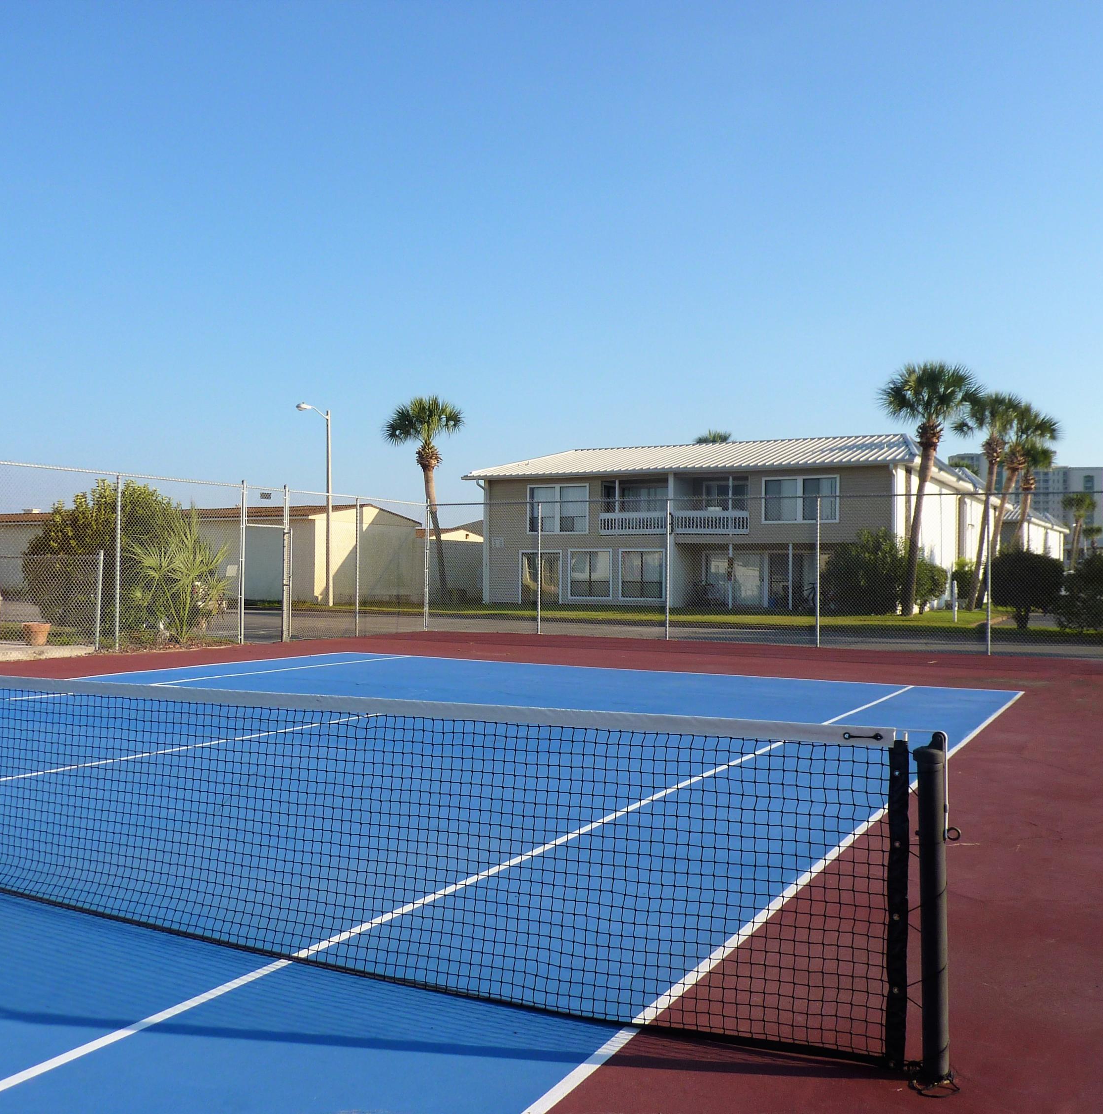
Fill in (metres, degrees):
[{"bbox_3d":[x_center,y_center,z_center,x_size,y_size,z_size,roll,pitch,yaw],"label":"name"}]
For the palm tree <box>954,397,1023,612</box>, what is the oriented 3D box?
[{"bbox_3d":[19.168,-2.517,47.000,3.101,9.559,3.300,0,-1,0],"label":"palm tree"}]

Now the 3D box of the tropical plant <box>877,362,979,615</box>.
[{"bbox_3d":[13.691,-2.458,39.000,3.713,9.218,3.700,0,-1,0],"label":"tropical plant"}]

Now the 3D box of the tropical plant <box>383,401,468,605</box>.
[{"bbox_3d":[-6.041,-2.814,51.000,3.972,9.765,3.800,0,-1,0],"label":"tropical plant"}]

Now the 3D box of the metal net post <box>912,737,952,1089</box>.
[{"bbox_3d":[1.165,1.095,3.280,0.115,1.050,0.110,0,-1,0],"label":"metal net post"}]

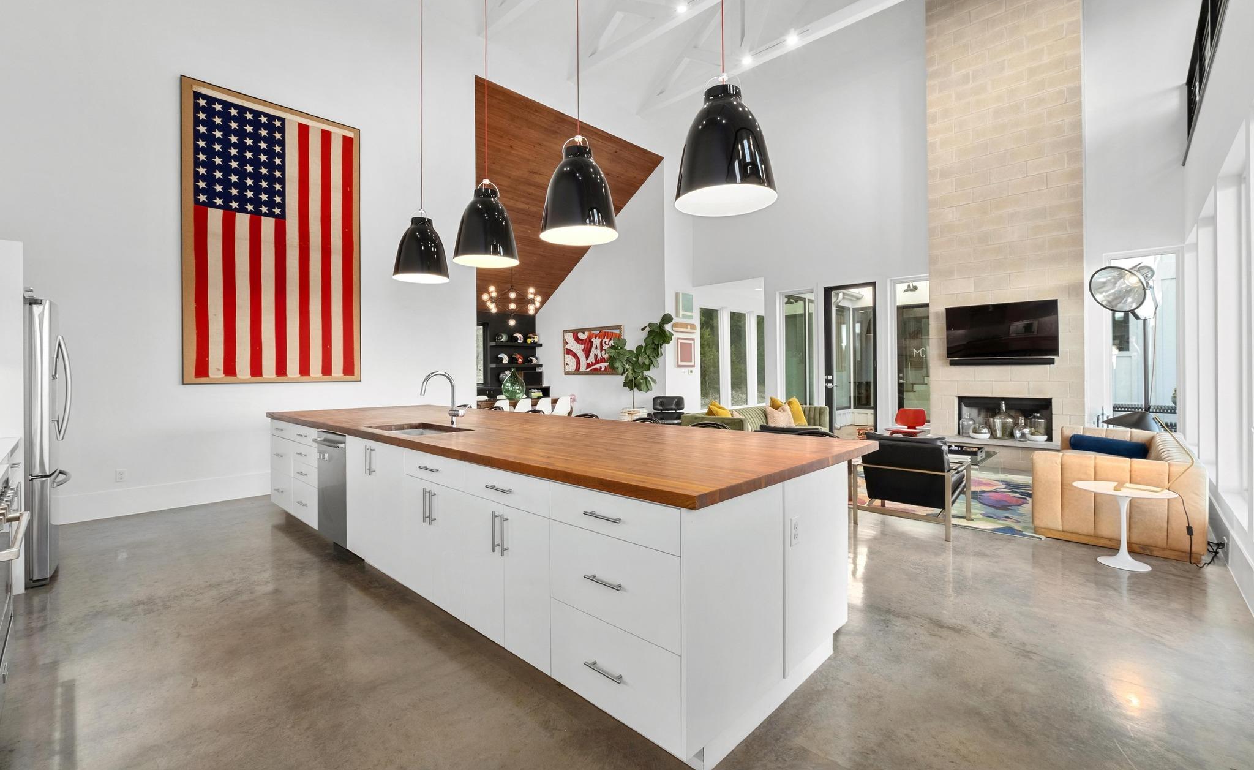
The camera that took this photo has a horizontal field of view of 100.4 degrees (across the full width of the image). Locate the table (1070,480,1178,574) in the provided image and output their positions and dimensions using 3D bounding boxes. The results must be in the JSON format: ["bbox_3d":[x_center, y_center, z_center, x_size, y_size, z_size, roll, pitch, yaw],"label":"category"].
[{"bbox_3d":[3.301,0.938,3.471,0.510,0.510,0.510,1,1,44],"label":"table"}]

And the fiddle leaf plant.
[{"bbox_3d":[0.251,-0.446,9.900,1.120,1.820,1.050,1,1,44],"label":"fiddle leaf plant"}]

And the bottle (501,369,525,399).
[{"bbox_3d":[-2.421,-0.015,11.150,0.490,0.660,0.490,0,1,0],"label":"bottle"}]

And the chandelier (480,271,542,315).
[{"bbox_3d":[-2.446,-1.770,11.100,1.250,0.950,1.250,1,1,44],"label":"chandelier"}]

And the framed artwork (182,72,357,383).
[{"bbox_3d":[-3.783,-1.542,5.726,0.050,3.030,1.660,1,1,44],"label":"framed artwork"}]

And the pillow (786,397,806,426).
[{"bbox_3d":[2.544,0.395,7.870,0.440,0.450,0.150,-2,-20,-46],"label":"pillow"}]

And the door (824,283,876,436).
[{"bbox_3d":[3.786,-0.296,8.893,0.850,2.767,0.060,1,1,44],"label":"door"}]

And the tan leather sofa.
[{"bbox_3d":[4.370,0.833,4.685,0.930,0.660,2.520,1,1,44],"label":"tan leather sofa"}]

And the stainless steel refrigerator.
[{"bbox_3d":[-4.172,0.359,3.337,0.910,1.770,0.860,1,1,44],"label":"stainless steel refrigerator"}]

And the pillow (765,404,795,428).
[{"bbox_3d":[2.274,0.480,7.673,0.440,0.410,0.150,0,-19,21],"label":"pillow"}]

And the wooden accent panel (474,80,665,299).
[{"bbox_3d":[-2.252,-3.124,10.488,4.220,0.080,5.100,-2,-31,-46],"label":"wooden accent panel"}]

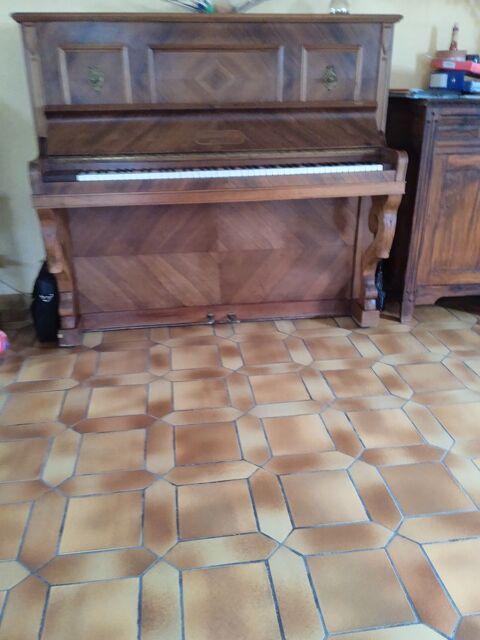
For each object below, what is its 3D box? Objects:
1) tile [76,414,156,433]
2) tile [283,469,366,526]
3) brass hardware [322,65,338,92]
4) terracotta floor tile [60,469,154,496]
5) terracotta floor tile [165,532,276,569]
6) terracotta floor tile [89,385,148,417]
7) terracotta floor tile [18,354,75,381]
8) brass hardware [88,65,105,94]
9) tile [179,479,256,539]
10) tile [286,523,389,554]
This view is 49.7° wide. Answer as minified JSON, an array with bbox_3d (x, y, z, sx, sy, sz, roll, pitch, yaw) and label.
[{"bbox_3d":[-0.401,0.342,1.691,0.274,0.010,0.080,-3,23,-7],"label":"tile"},{"bbox_3d":[0.223,0.484,1.402,0.195,0.012,0.195,-3,23,-7],"label":"tile"},{"bbox_3d":[0.378,-0.998,2.138,0.066,0.105,0.030,-3,23,-7],"label":"brass hardware"},{"bbox_3d":[-0.370,0.462,1.459,0.285,0.012,0.086,-3,23,-7],"label":"terracotta floor tile"},{"bbox_3d":[-0.043,0.545,1.207,0.274,0.010,0.080,-3,23,-7],"label":"terracotta floor tile"},{"bbox_3d":[-0.433,0.293,1.855,0.198,0.010,0.195,-3,24,-7],"label":"terracotta floor tile"},{"bbox_3d":[-0.763,0.195,2.074,0.198,0.010,0.195,-3,24,-7],"label":"terracotta floor tile"},{"bbox_3d":[-0.572,-0.958,2.061,0.070,0.112,0.020,-3,24,-7],"label":"brass hardware"},{"bbox_3d":[-0.063,0.501,1.367,0.195,0.012,0.195,-3,23,-7],"label":"tile"},{"bbox_3d":[0.247,0.546,1.288,0.283,0.010,0.085,-3,24,-7],"label":"tile"}]

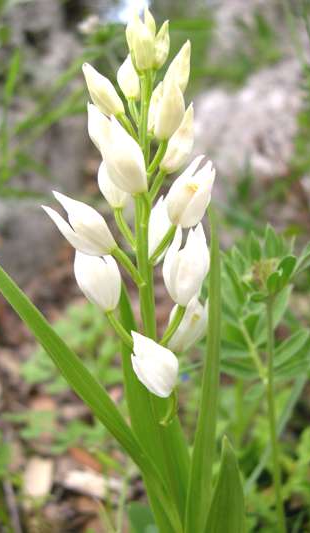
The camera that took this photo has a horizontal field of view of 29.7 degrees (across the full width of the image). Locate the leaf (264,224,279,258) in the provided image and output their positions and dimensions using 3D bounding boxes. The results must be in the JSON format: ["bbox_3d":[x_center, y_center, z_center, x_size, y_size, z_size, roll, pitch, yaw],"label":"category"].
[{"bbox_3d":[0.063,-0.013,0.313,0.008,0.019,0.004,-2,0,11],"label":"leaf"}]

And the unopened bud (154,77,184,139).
[{"bbox_3d":[0.006,-0.062,0.232,0.011,0.024,0.011,11,6,0],"label":"unopened bud"}]

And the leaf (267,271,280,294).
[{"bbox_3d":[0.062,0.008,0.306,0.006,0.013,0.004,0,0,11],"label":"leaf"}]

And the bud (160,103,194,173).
[{"bbox_3d":[0.009,-0.053,0.240,0.011,0.030,0.011,20,6,0],"label":"bud"}]

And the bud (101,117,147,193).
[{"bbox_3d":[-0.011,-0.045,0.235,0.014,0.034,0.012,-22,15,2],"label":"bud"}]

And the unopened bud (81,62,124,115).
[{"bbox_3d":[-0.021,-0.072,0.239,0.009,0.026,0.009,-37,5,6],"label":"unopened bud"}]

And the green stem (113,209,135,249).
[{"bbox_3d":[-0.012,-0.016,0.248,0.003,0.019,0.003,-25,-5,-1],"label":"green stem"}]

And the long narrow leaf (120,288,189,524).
[{"bbox_3d":[-0.002,0.060,0.252,0.022,0.104,0.013,-10,0,0],"label":"long narrow leaf"}]

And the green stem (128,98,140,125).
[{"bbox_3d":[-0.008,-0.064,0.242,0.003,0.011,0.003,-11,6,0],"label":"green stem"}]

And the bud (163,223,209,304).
[{"bbox_3d":[0.013,0.000,0.234,0.017,0.032,0.016,6,12,-11],"label":"bud"}]

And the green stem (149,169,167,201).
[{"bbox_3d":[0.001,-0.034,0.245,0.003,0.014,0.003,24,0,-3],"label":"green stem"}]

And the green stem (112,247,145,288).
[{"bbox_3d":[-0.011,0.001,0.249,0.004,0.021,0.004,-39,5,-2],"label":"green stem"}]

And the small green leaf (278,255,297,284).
[{"bbox_3d":[0.067,0.003,0.300,0.008,0.018,0.005,30,11,0],"label":"small green leaf"}]

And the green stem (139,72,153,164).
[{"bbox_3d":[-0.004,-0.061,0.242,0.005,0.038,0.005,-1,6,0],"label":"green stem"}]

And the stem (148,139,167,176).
[{"bbox_3d":[0.001,-0.044,0.238,0.003,0.015,0.003,22,6,0],"label":"stem"}]

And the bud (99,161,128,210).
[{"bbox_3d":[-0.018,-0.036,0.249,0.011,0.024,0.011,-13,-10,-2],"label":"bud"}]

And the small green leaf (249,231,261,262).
[{"bbox_3d":[0.052,-0.011,0.305,0.005,0.015,0.003,-8,6,0],"label":"small green leaf"}]

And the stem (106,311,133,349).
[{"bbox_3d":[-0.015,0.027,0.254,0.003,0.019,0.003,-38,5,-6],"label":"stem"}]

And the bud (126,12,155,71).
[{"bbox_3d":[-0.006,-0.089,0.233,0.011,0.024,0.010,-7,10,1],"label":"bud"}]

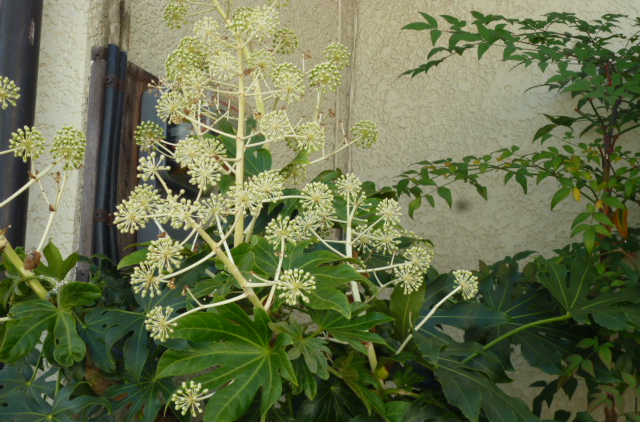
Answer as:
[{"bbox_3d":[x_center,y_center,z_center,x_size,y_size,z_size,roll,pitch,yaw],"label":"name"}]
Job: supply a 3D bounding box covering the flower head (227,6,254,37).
[{"bbox_3d":[-0.113,-0.268,2.040,0.041,0.044,0.041,2,-12,0],"label":"flower head"}]

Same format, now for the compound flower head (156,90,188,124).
[{"bbox_3d":[-0.199,-0.141,1.950,0.043,0.046,0.043,3,-12,-6],"label":"compound flower head"}]

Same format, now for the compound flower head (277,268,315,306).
[{"bbox_3d":[-0.032,0.099,1.890,0.050,0.050,0.047,2,-11,0],"label":"compound flower head"}]

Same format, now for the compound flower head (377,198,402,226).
[{"bbox_3d":[0.097,0.001,2.020,0.036,0.039,0.036,2,-11,0],"label":"compound flower head"}]

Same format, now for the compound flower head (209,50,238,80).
[{"bbox_3d":[-0.135,-0.205,2.020,0.042,0.042,0.040,2,-11,0],"label":"compound flower head"}]

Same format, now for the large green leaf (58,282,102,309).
[{"bbox_3d":[-0.312,0.110,1.880,0.057,0.036,0.045,4,-12,-9],"label":"large green leaf"}]

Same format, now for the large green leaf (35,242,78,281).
[{"bbox_3d":[-0.353,0.068,1.930,0.059,0.053,0.045,4,-12,-10],"label":"large green leaf"}]

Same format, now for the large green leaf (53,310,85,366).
[{"bbox_3d":[-0.324,0.163,1.860,0.041,0.072,0.040,4,-12,-10],"label":"large green leaf"}]

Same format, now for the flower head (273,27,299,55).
[{"bbox_3d":[-0.049,-0.239,2.030,0.037,0.039,0.037,3,-12,-2],"label":"flower head"}]

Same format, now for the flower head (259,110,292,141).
[{"bbox_3d":[-0.061,-0.117,1.980,0.046,0.045,0.044,2,-12,0],"label":"flower head"}]

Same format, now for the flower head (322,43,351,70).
[{"bbox_3d":[0.023,-0.216,2.020,0.039,0.036,0.038,2,-12,0],"label":"flower head"}]

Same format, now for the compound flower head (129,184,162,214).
[{"bbox_3d":[-0.236,-0.017,1.950,0.045,0.042,0.042,2,-12,0],"label":"compound flower head"}]

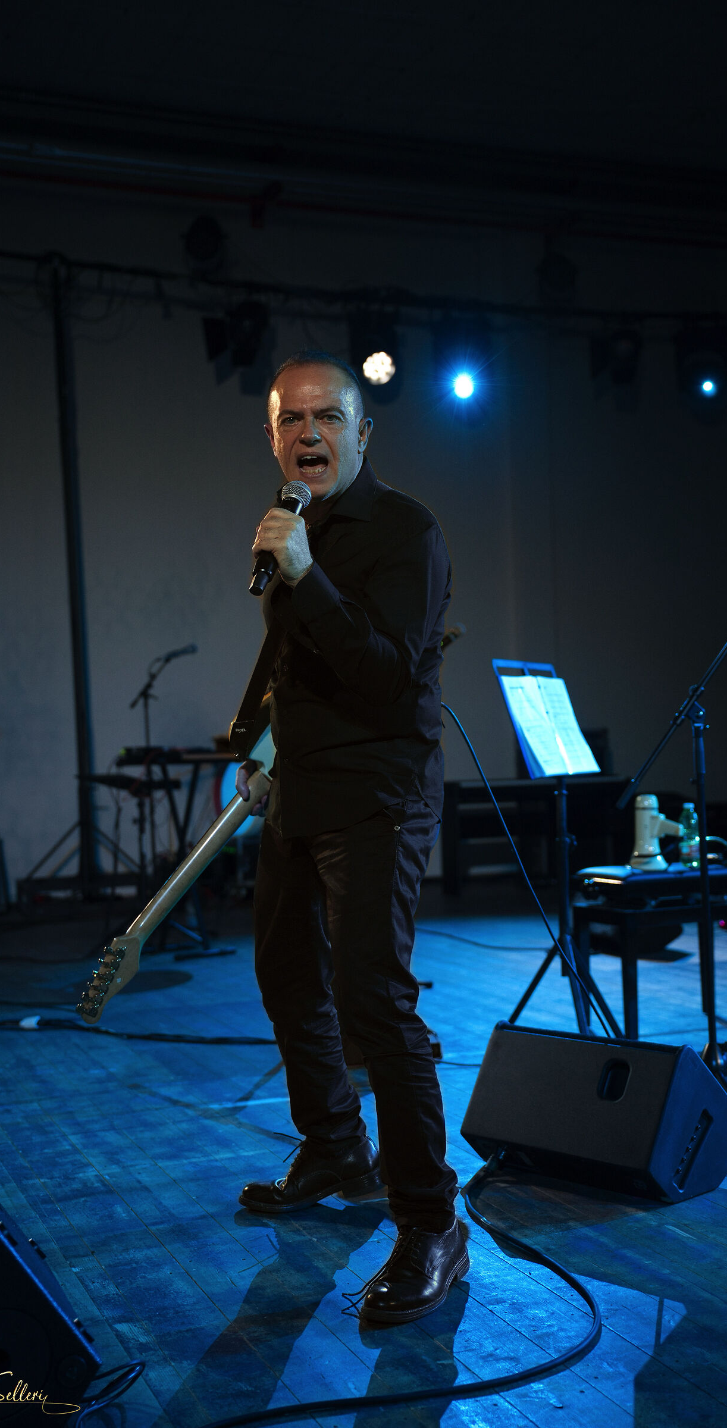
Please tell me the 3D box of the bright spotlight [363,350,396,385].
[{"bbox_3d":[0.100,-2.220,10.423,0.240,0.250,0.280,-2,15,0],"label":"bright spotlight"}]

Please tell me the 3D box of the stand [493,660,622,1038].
[{"bbox_3d":[0.547,0.424,4.546,0.430,1.170,0.500,-3,-1,33],"label":"stand"}]

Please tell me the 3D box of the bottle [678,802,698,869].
[{"bbox_3d":[1.031,0.382,5.166,0.066,0.210,0.066,-2,-1,0],"label":"bottle"}]

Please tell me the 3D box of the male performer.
[{"bbox_3d":[-0.053,0.192,2.968,0.600,1.650,0.600,-3,-1,41],"label":"male performer"}]

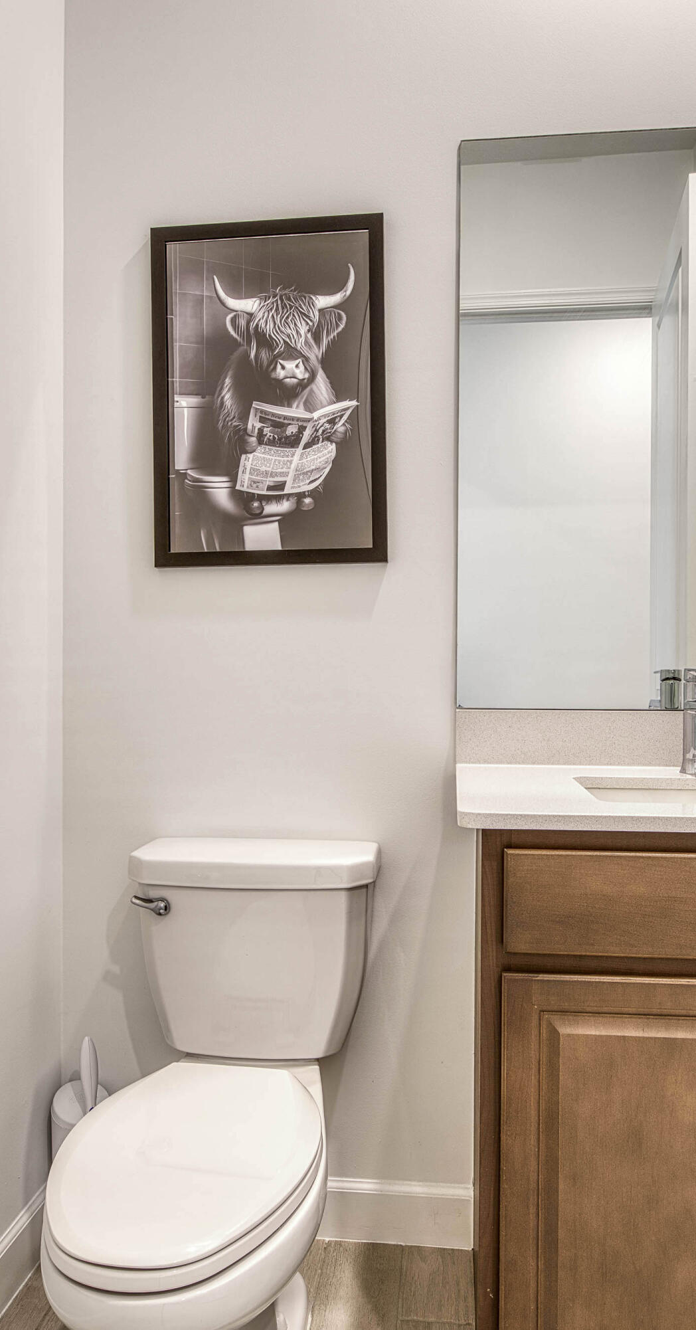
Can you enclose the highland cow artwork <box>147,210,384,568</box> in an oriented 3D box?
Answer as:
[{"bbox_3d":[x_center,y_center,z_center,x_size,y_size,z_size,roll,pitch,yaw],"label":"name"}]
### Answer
[{"bbox_3d":[-0.151,-0.517,1.585,0.449,0.653,0.022,-1,0,6],"label":"highland cow artwork"}]

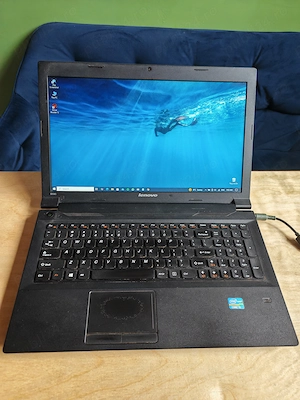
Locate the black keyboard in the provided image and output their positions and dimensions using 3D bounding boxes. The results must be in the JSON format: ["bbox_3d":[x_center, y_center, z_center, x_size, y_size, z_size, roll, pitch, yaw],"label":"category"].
[{"bbox_3d":[0.000,0.080,0.477,0.341,0.008,0.104,0,50,-4],"label":"black keyboard"}]

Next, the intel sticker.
[{"bbox_3d":[0.122,0.146,0.425,0.022,0.001,0.017,0,50,-4],"label":"intel sticker"}]

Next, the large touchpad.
[{"bbox_3d":[-0.038,0.157,0.407,0.093,0.004,0.070,0,50,-4],"label":"large touchpad"}]

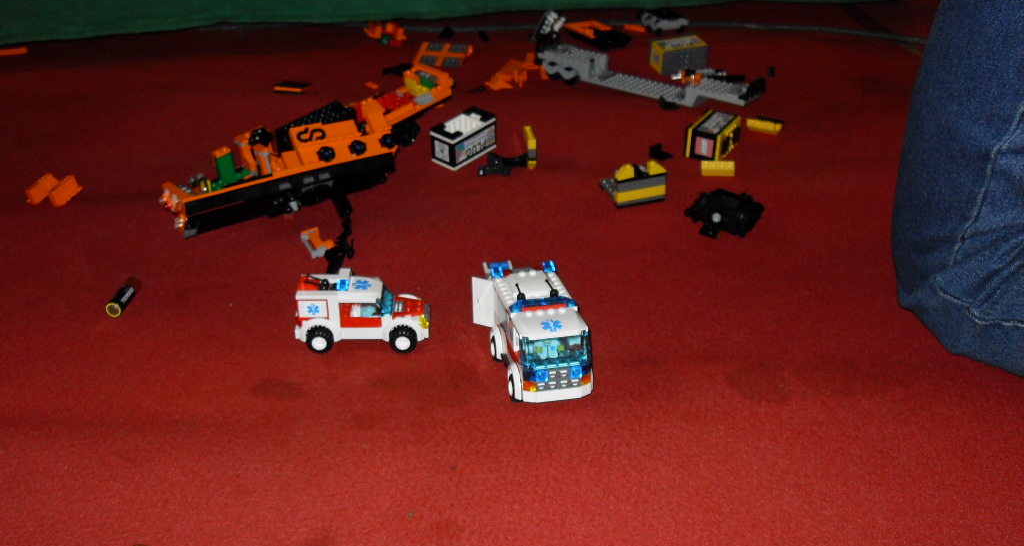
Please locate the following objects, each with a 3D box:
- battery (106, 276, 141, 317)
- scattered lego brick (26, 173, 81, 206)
[{"bbox_3d":[-0.320,0.019,0.901,0.014,0.014,0.050,1,31,2],"label":"battery"},{"bbox_3d":[-0.455,-0.082,1.089,0.044,0.014,0.043,8,32,14],"label":"scattered lego brick"}]

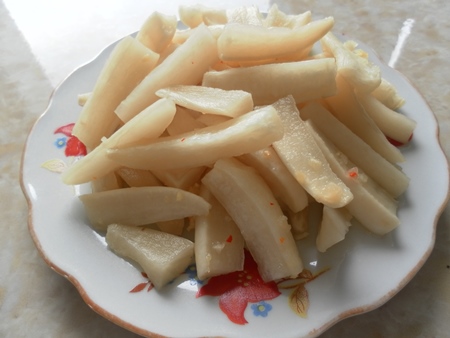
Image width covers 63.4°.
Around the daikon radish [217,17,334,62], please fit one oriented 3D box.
[{"bbox_3d":[0.025,-0.066,0.185,0.057,0.015,0.012,-5,34,3],"label":"daikon radish"}]

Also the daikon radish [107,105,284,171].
[{"bbox_3d":[-0.013,-0.013,0.160,0.078,0.013,0.012,-10,34,3],"label":"daikon radish"}]

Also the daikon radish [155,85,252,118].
[{"bbox_3d":[-0.010,-0.032,0.168,0.043,0.007,0.013,9,55,9],"label":"daikon radish"}]

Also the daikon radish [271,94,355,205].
[{"bbox_3d":[0.037,-0.008,0.161,0.015,0.007,0.051,-20,67,-11],"label":"daikon radish"}]

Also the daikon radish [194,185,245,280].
[{"bbox_3d":[-0.003,0.025,0.156,0.018,0.013,0.036,-6,65,-1],"label":"daikon radish"}]

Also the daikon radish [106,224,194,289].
[{"bbox_3d":[-0.032,0.035,0.152,0.030,0.014,0.017,22,58,13],"label":"daikon radish"}]

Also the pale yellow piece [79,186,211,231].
[{"bbox_3d":[-0.036,0.018,0.162,0.057,0.015,0.011,-3,29,8],"label":"pale yellow piece"}]

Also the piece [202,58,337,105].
[{"bbox_3d":[0.021,-0.042,0.175,0.063,0.017,0.011,-4,29,2],"label":"piece"}]

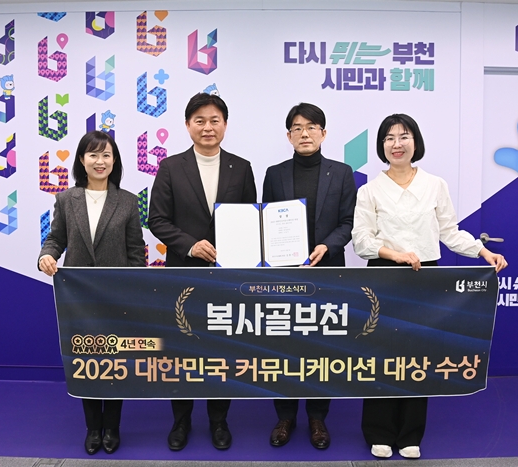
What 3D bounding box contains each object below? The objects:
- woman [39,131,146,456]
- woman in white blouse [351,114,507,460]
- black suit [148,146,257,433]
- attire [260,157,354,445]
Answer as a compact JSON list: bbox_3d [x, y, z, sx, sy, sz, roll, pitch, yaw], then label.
[{"bbox_3d":[-0.796,0.259,2.329,0.467,1.550,0.386,0,3,-11],"label":"woman"},{"bbox_3d":[0.797,0.233,2.276,0.680,1.631,0.426,1,3,10],"label":"woman in white blouse"},{"bbox_3d":[-0.296,0.268,2.400,0.528,1.433,0.406,0,3,-4],"label":"black suit"},{"bbox_3d":[0.256,0.284,2.411,0.487,1.427,0.386,1,3,3],"label":"attire"}]

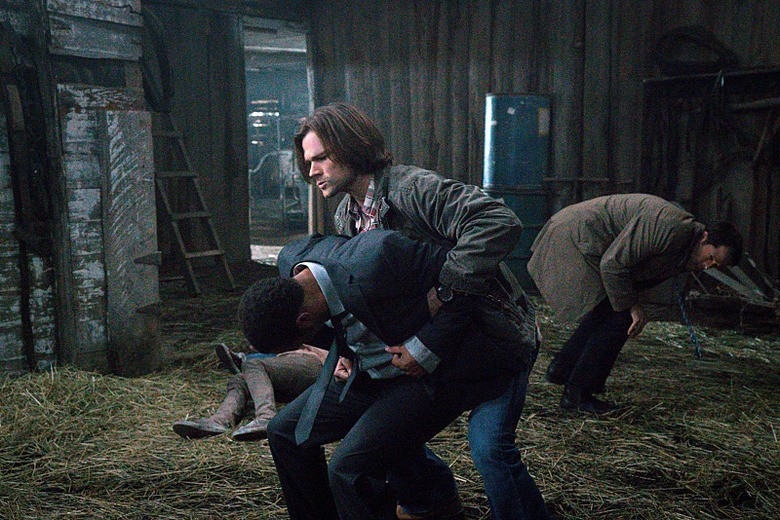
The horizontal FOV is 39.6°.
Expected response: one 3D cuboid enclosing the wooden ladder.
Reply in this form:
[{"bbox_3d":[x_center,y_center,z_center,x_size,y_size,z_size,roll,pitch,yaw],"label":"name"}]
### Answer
[{"bbox_3d":[-1.790,-0.584,9.175,0.126,1.899,0.495,-26,-8,34],"label":"wooden ladder"}]

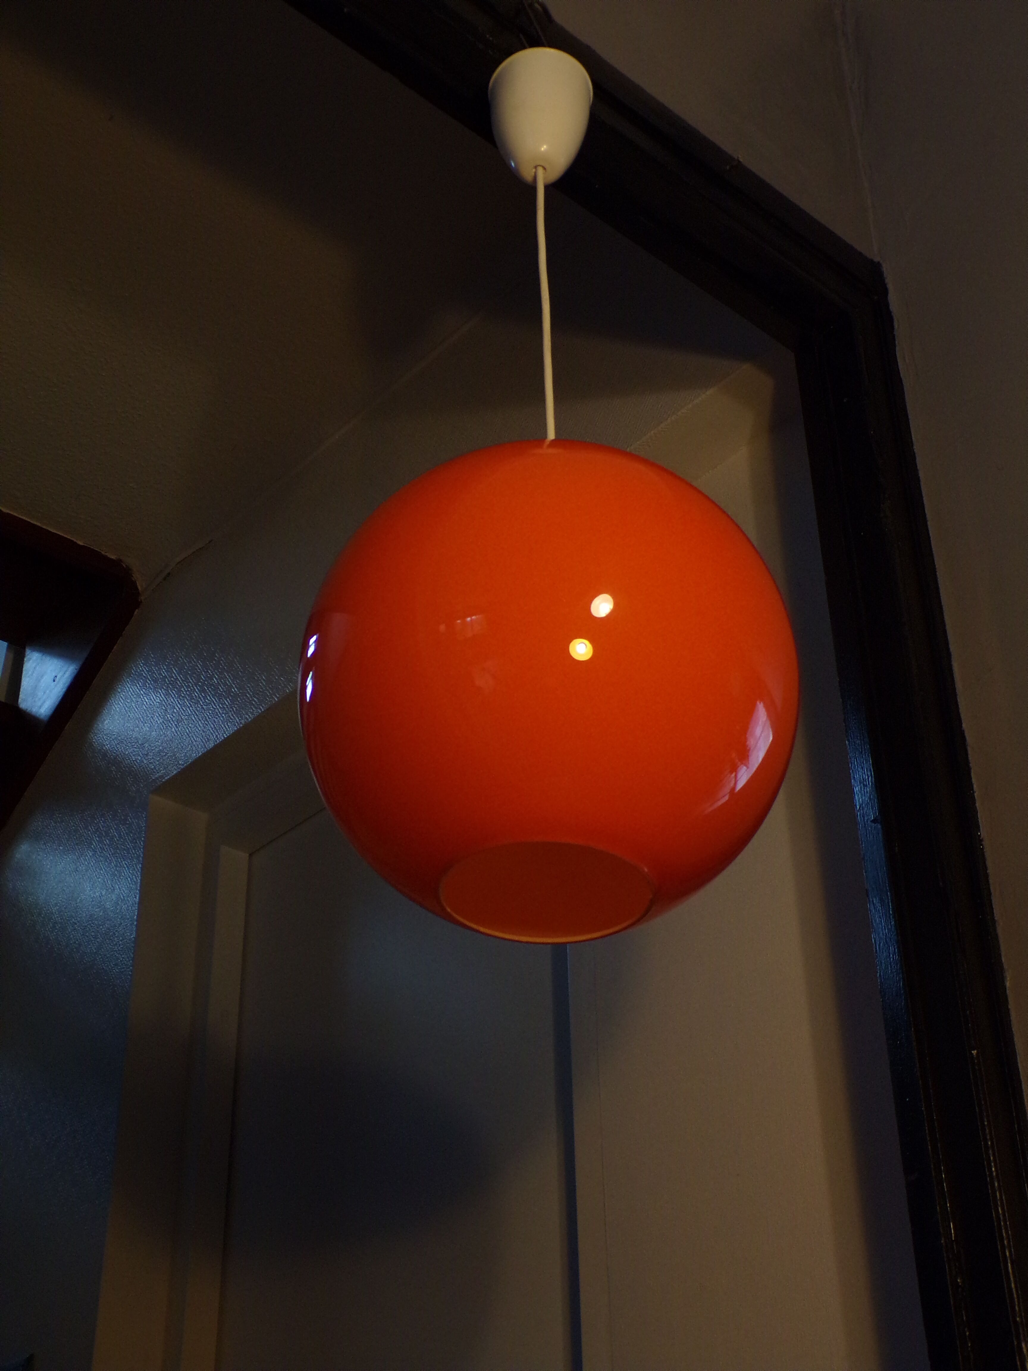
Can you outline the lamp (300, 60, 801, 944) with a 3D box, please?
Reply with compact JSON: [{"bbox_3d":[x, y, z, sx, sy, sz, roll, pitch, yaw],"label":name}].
[{"bbox_3d":[0.019,-0.166,1.121,0.304,0.672,0.304,-1,-29,-1],"label":"lamp"}]

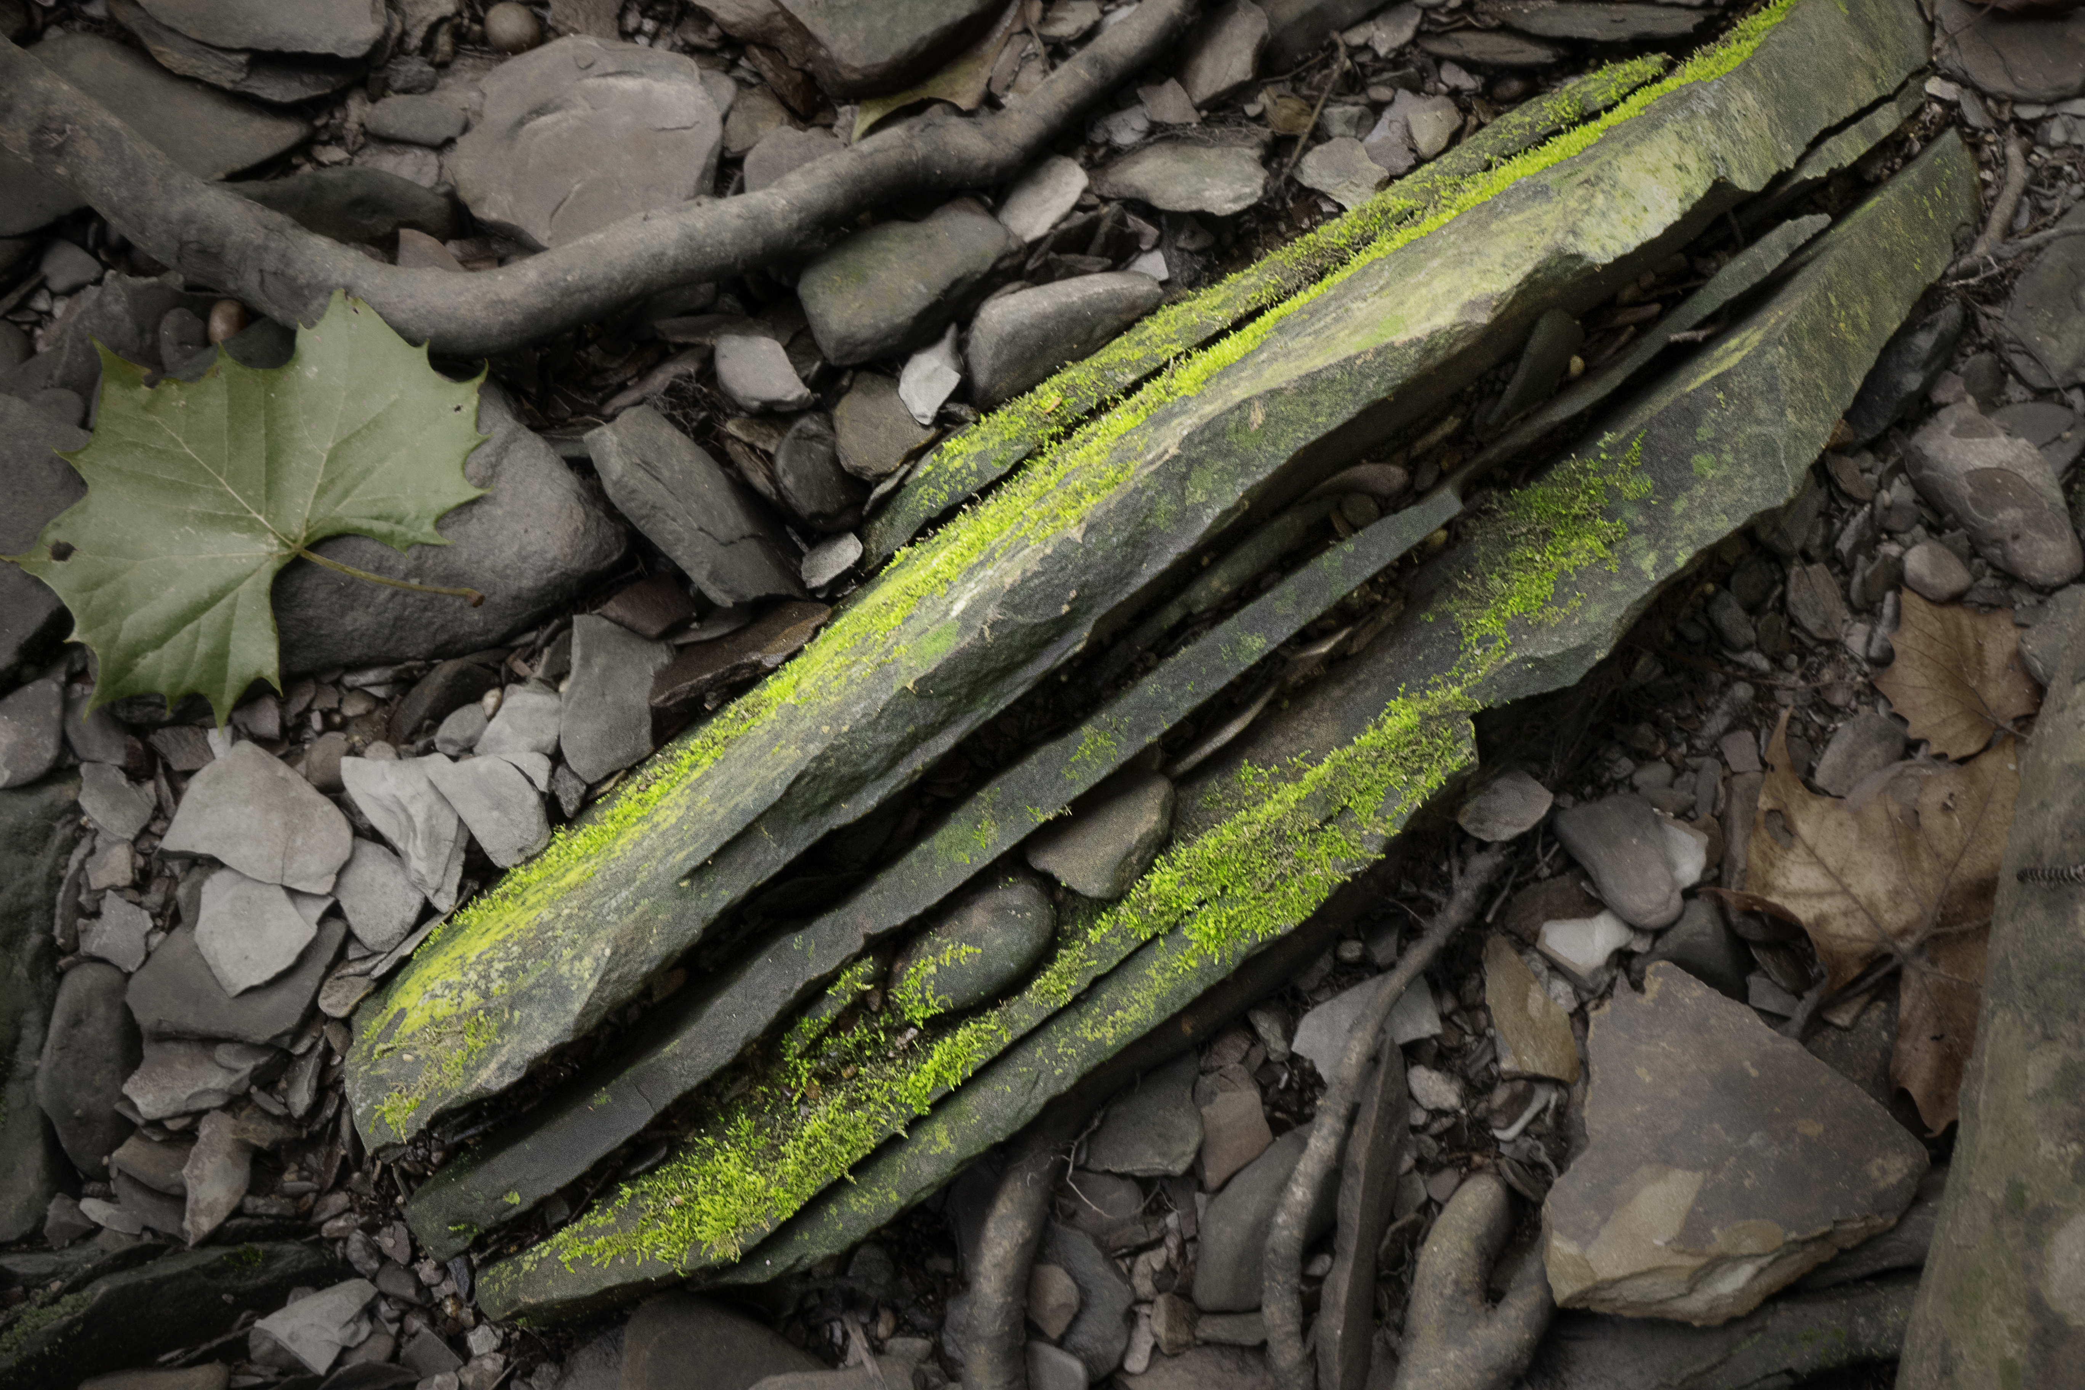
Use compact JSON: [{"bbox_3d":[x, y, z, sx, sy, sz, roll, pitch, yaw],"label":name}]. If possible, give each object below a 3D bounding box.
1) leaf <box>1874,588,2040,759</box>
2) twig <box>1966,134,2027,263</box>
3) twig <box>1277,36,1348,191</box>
[{"bbox_3d":[0.356,-0.006,1.373,0.063,0.018,0.075,12,59,7],"label":"leaf"},{"bbox_3d":[0.409,-0.209,1.504,0.013,0.011,0.072,18,60,11],"label":"twig"},{"bbox_3d":[0.118,-0.252,1.526,0.014,0.020,0.094,15,59,9],"label":"twig"}]

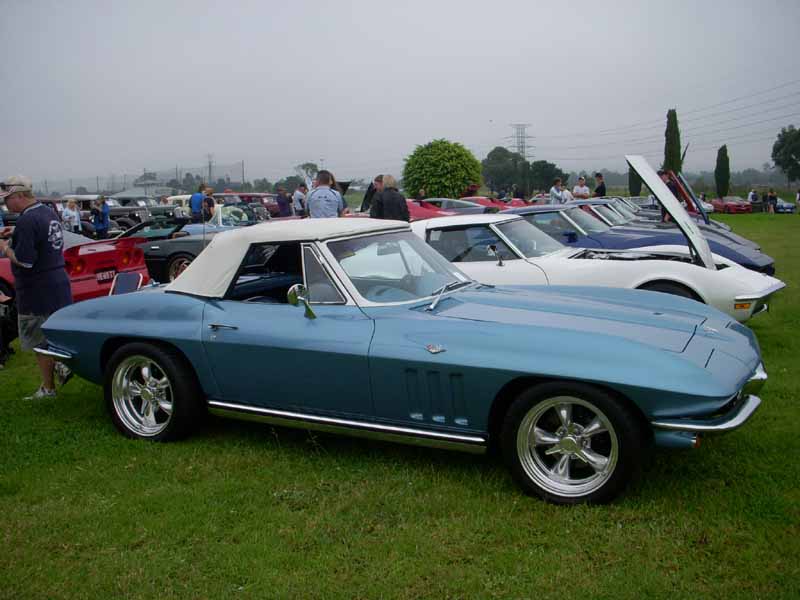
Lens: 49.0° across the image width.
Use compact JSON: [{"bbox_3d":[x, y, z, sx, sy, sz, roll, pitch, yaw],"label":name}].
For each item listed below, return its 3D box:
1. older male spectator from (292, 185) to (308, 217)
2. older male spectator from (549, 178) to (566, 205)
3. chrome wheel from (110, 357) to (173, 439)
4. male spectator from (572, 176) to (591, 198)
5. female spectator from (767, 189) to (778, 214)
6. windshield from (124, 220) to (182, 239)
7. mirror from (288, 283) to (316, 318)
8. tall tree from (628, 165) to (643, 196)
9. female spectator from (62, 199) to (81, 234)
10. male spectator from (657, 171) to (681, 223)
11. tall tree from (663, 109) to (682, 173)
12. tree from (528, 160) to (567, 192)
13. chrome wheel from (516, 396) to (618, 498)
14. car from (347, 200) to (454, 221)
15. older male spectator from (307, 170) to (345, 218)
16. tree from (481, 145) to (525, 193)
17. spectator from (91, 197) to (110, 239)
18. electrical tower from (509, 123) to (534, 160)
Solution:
[{"bbox_3d":[-2.485,-2.068,22.109,0.380,1.730,0.500,-1,7,-3],"label":"older male spectator"},{"bbox_3d":[4.642,-2.734,26.108,0.380,1.740,0.500,5,9,36],"label":"older male spectator"},{"bbox_3d":[-1.448,0.545,5.175,0.470,0.470,0.200,3,8,25],"label":"chrome wheel"},{"bbox_3d":[5.486,-2.844,26.609,0.550,1.760,0.360,1,7,12],"label":"male spectator"},{"bbox_3d":[23.756,-6.260,56.109,0.480,1.650,0.360,1,8,6],"label":"female spectator"},{"bbox_3d":[-3.833,-1.076,13.600,0.550,0.340,1.350,3,8,24],"label":"windshield"},{"bbox_3d":[-0.490,0.005,4.502,0.135,0.185,0.120,3,8,25],"label":"mirror"},{"bbox_3d":[20.128,-9.950,75.233,1.150,3.700,1.150,0,7,0],"label":"tall tree"},{"bbox_3d":[-8.339,-1.774,22.407,0.500,1.620,0.360,1,8,9],"label":"female spectator"},{"bbox_3d":[5.450,-1.737,17.911,0.400,1.770,0.500,0,7,6],"label":"male spectator"},{"bbox_3d":[26.388,-14.076,85.587,1.750,8.900,1.750,0,8,0],"label":"tall tree"},{"bbox_3d":[23.523,-19.116,140.416,6.200,6.300,6.000,0,8,0],"label":"tree"},{"bbox_3d":[0.808,0.668,4.122,0.475,0.475,0.200,3,8,24],"label":"chrome wheel"},{"bbox_3d":[-0.431,-1.642,19.579,4.500,1.190,1.800,3,8,24],"label":"car"},{"bbox_3d":[-1.108,-1.035,13.117,0.550,1.780,0.360,0,8,3],"label":"older male spectator"},{"bbox_3d":[18.020,-22.204,150.000,7.900,8.600,7.900,-1,7,0],"label":"tree"},{"bbox_3d":[-8.137,-1.975,24.108,0.420,1.720,0.500,-1,7,-6],"label":"spectator"},{"bbox_3d":[66.409,-78.433,480.000,15.000,38.000,8.000,-4,8,-23],"label":"electrical tower"}]

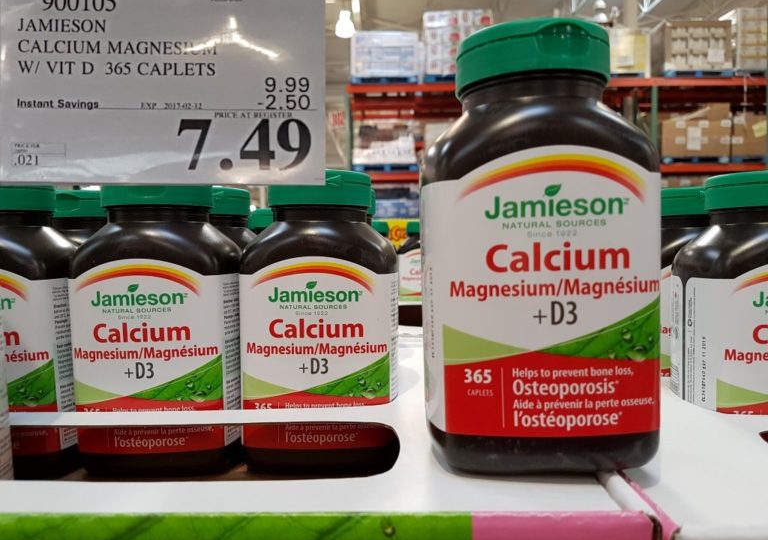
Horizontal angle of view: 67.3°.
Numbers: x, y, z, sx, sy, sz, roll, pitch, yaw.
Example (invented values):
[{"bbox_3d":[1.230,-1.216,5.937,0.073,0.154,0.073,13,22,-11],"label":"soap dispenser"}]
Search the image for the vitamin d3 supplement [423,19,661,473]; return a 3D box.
[{"bbox_3d":[0.064,-0.009,0.242,0.091,0.167,0.072,-1,3,2],"label":"vitamin d3 supplement"}]

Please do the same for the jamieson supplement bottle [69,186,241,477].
[{"bbox_3d":[-0.130,0.029,0.342,0.091,0.167,0.072,-1,3,0],"label":"jamieson supplement bottle"}]

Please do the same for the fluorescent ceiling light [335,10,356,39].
[{"bbox_3d":[-0.921,-5.874,13.800,0.467,0.650,0.467,-1,3,0],"label":"fluorescent ceiling light"}]

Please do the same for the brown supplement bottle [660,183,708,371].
[{"bbox_3d":[0.223,0.024,0.423,0.091,0.167,0.072,-1,3,0],"label":"brown supplement bottle"}]

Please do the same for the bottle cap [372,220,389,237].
[{"bbox_3d":[-0.023,-0.070,0.963,0.061,0.020,0.061,-1,3,0],"label":"bottle cap"}]

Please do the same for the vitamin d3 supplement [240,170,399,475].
[{"bbox_3d":[-0.036,0.027,0.345,0.091,0.167,0.072,-1,3,1],"label":"vitamin d3 supplement"}]

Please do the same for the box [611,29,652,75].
[{"bbox_3d":[3.720,-3.514,9.724,1.045,0.710,1.050,-1,3,0],"label":"box"}]

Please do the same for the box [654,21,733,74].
[{"bbox_3d":[5.021,-3.594,9.724,1.064,0.805,1.050,-1,3,0],"label":"box"}]

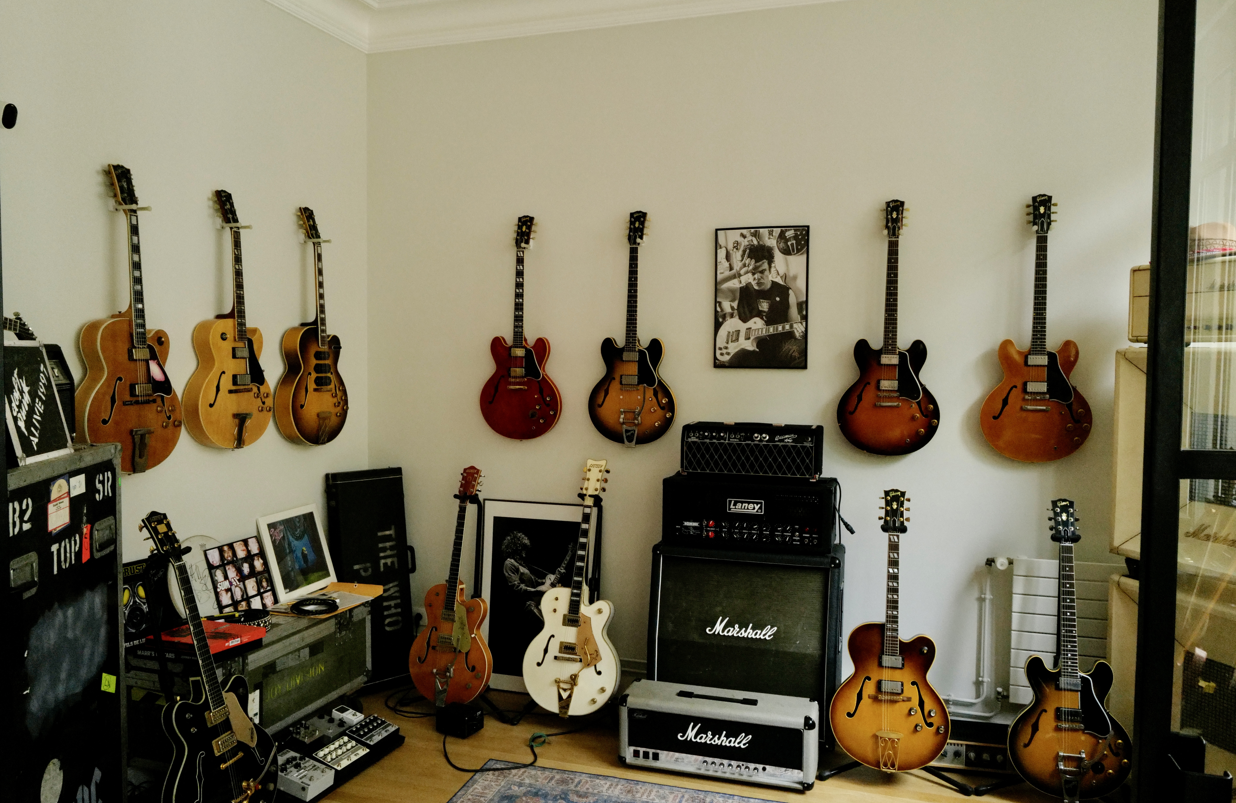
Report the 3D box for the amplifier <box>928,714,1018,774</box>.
[{"bbox_3d":[1.301,1.311,3.758,0.500,0.210,0.220,1,3,18],"label":"amplifier"}]

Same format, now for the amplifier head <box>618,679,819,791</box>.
[{"bbox_3d":[0.397,1.298,3.780,0.750,0.297,0.215,1,3,17],"label":"amplifier head"}]

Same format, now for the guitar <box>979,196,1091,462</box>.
[{"bbox_3d":[1.646,-0.283,3.765,0.408,1.050,0.090,1,3,19],"label":"guitar"}]

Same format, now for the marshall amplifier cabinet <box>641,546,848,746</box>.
[{"bbox_3d":[0.540,0.996,4.045,0.770,0.775,0.360,1,3,17],"label":"marshall amplifier cabinet"}]

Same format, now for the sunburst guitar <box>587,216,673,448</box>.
[{"bbox_3d":[0.062,-0.323,4.314,0.405,1.055,0.095,1,3,19],"label":"sunburst guitar"}]

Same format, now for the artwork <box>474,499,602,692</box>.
[{"bbox_3d":[-0.377,0.928,4.535,0.612,0.895,0.025,1,-6,18],"label":"artwork"}]

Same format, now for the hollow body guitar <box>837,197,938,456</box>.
[{"bbox_3d":[1.121,-0.302,3.964,0.410,1.060,0.090,1,3,18],"label":"hollow body guitar"}]

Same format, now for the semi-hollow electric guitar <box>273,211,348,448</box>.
[{"bbox_3d":[-1.357,-0.332,4.319,0.140,1.065,0.425,1,3,18],"label":"semi-hollow electric guitar"}]

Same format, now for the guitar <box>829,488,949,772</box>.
[{"bbox_3d":[1.026,0.849,3.599,0.426,1.041,0.110,1,-7,18],"label":"guitar"}]

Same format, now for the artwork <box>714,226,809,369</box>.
[{"bbox_3d":[0.621,-0.446,4.158,0.409,0.612,0.025,1,3,19],"label":"artwork"}]

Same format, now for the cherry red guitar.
[{"bbox_3d":[-0.457,-0.340,4.496,0.405,1.052,0.090,1,3,19],"label":"cherry red guitar"}]

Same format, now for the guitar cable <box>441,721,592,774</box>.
[{"bbox_3d":[-0.382,1.409,3.969,0.652,0.040,0.388,0,3,-14],"label":"guitar cable"}]

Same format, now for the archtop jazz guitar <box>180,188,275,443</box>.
[{"bbox_3d":[-1.526,-0.320,3.802,0.140,1.020,0.415,1,3,18],"label":"archtop jazz guitar"}]

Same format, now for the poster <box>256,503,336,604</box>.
[{"bbox_3d":[-1.405,0.662,4.220,0.021,0.374,0.384,-17,-3,19],"label":"poster"}]

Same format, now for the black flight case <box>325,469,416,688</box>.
[{"bbox_3d":[-1.169,0.844,4.577,0.345,1.020,0.143,-1,-6,-40],"label":"black flight case"}]

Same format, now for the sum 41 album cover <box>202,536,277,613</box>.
[{"bbox_3d":[-1.534,0.727,3.917,0.015,0.312,0.312,-18,-3,18],"label":"sum 41 album cover"}]

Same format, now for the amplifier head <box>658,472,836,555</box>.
[{"bbox_3d":[0.558,0.461,4.049,0.690,0.284,0.265,1,3,17],"label":"amplifier head"}]

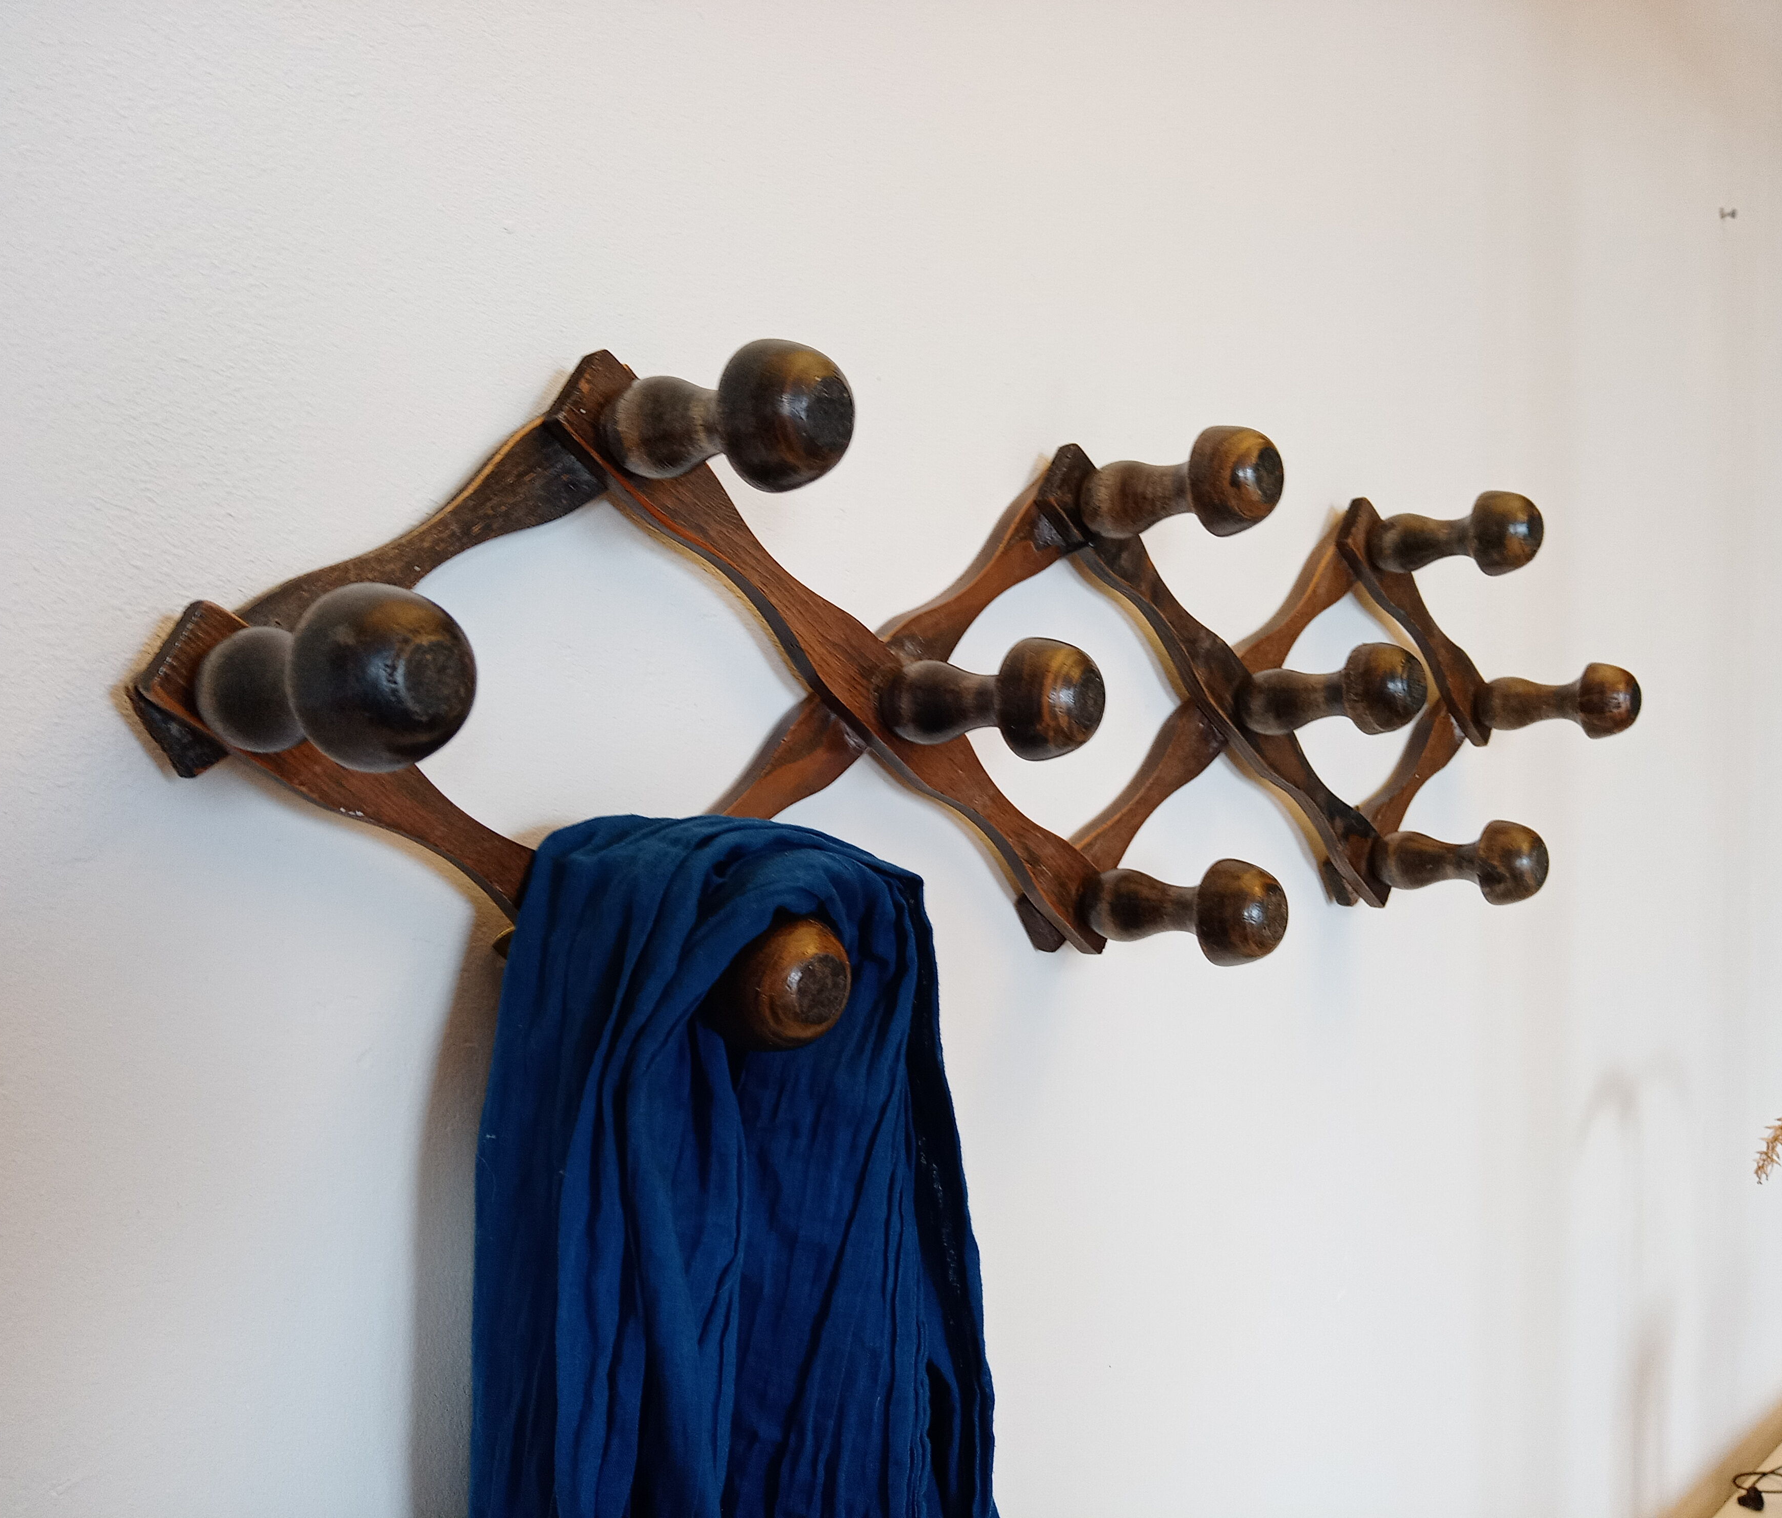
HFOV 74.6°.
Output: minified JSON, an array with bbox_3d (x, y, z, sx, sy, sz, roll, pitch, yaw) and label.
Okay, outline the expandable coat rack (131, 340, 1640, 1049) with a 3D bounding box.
[{"bbox_3d":[0.111,-0.023,0.468,0.692,0.215,0.104,-2,1,-38],"label":"expandable coat rack"}]

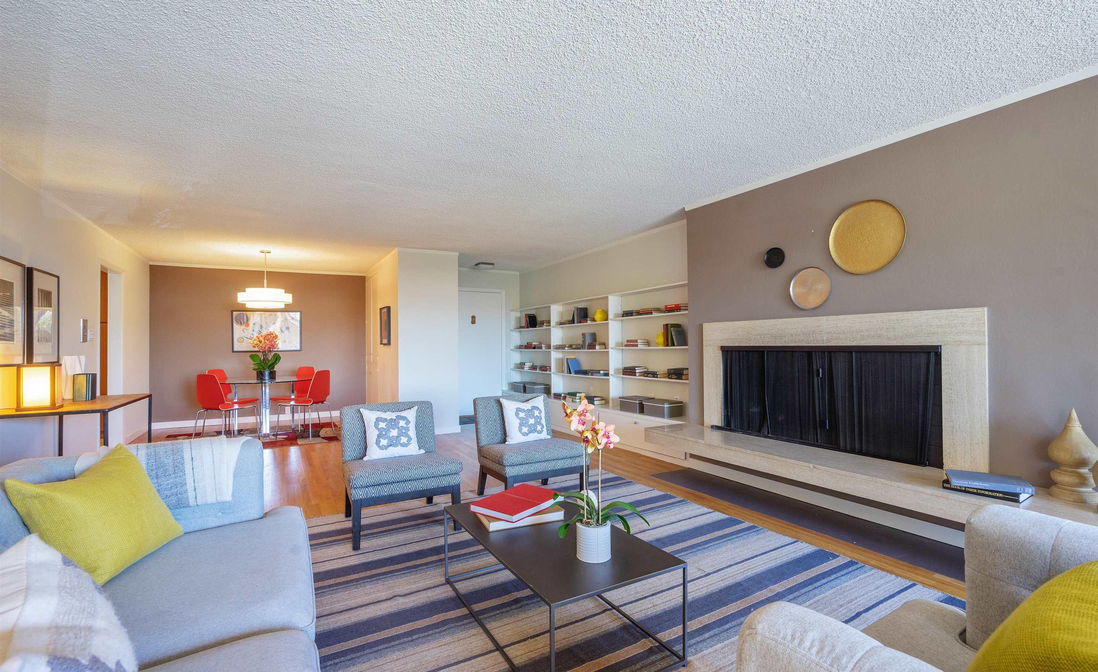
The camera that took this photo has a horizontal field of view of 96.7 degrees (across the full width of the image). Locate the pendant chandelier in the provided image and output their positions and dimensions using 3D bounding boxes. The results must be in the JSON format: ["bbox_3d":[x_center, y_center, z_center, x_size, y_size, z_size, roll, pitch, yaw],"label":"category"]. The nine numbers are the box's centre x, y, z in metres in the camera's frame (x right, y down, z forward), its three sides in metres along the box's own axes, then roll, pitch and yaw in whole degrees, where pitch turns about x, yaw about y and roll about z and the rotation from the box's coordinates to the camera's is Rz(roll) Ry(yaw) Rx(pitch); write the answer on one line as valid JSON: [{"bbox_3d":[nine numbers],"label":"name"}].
[{"bbox_3d":[-3.732,-0.743,6.425,0.610,0.740,0.610,0,-1,-30],"label":"pendant chandelier"}]

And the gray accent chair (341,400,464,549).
[{"bbox_3d":[-0.994,0.855,3.219,0.645,0.745,0.720,0,-1,-29],"label":"gray accent chair"}]

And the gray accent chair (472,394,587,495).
[{"bbox_3d":[-0.153,0.854,3.712,0.650,0.745,0.720,0,-1,-28],"label":"gray accent chair"}]

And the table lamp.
[{"bbox_3d":[-3.486,0.352,3.350,0.195,0.300,0.170,0,-1,-32],"label":"table lamp"}]

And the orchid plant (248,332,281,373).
[{"bbox_3d":[-3.725,0.200,6.415,0.360,0.530,0.340,0,-1,-30],"label":"orchid plant"}]

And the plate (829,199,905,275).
[{"bbox_3d":[2.061,-0.636,3.162,0.035,0.470,0.470,0,-1,-30],"label":"plate"}]

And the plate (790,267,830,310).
[{"bbox_3d":[1.875,-0.336,3.497,0.030,0.305,0.305,0,-1,-30],"label":"plate"}]

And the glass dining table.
[{"bbox_3d":[-3.703,0.954,6.418,1.140,0.745,1.140,0,-1,-30],"label":"glass dining table"}]

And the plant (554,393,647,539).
[{"bbox_3d":[0.196,0.478,1.800,0.340,0.520,0.270,-1,-1,6],"label":"plant"}]

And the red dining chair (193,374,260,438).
[{"bbox_3d":[-3.979,0.893,6.045,0.520,0.860,0.540,-1,-1,27],"label":"red dining chair"}]

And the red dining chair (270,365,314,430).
[{"bbox_3d":[-3.631,0.903,7.023,0.520,0.870,0.540,-1,-1,26],"label":"red dining chair"}]

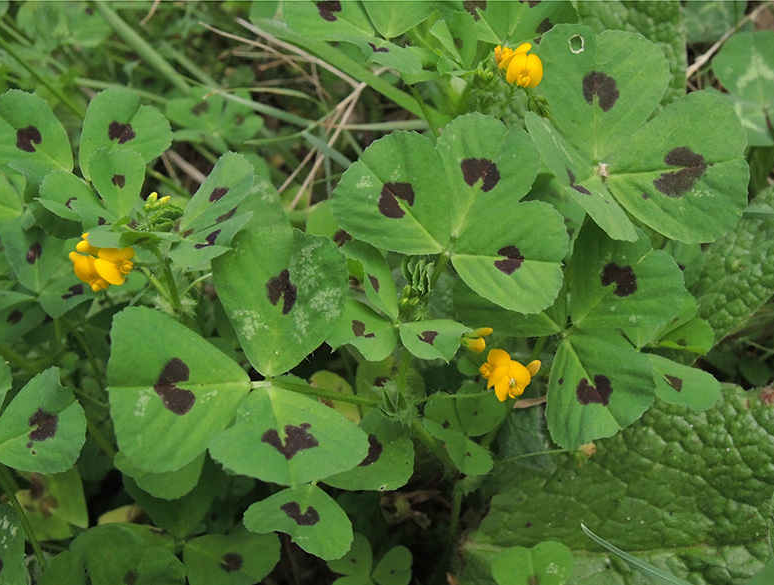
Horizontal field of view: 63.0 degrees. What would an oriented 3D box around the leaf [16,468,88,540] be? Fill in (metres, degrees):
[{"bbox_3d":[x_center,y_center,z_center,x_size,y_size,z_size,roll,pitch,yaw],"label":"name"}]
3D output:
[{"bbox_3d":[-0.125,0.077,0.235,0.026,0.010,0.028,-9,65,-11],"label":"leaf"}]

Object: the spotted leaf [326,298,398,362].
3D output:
[{"bbox_3d":[-0.006,0.008,0.139,0.016,0.004,0.015,-4,60,-2],"label":"spotted leaf"}]

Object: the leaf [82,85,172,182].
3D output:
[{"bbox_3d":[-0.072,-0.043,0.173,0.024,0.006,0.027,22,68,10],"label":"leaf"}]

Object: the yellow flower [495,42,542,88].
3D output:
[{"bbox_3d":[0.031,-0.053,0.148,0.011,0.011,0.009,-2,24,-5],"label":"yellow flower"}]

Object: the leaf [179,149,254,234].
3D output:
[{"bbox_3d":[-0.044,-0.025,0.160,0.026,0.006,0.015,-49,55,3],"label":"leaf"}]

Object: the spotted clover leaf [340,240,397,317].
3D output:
[{"bbox_3d":[-0.004,-0.003,0.141,0.012,0.006,0.020,-25,75,-40],"label":"spotted clover leaf"}]

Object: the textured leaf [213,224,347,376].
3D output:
[{"bbox_3d":[-0.023,0.002,0.136,0.028,0.007,0.034,7,66,0],"label":"textured leaf"}]

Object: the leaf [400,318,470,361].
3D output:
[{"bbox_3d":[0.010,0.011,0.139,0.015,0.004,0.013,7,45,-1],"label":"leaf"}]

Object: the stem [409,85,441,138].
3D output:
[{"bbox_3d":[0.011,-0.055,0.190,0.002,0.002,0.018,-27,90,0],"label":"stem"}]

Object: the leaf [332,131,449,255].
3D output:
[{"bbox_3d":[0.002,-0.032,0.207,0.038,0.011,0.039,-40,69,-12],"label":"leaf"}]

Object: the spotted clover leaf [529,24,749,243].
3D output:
[{"bbox_3d":[0.059,-0.037,0.147,0.051,0.014,0.053,0,67,0],"label":"spotted clover leaf"}]

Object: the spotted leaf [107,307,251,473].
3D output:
[{"bbox_3d":[-0.043,0.020,0.132,0.031,0.006,0.035,1,69,-9],"label":"spotted leaf"}]

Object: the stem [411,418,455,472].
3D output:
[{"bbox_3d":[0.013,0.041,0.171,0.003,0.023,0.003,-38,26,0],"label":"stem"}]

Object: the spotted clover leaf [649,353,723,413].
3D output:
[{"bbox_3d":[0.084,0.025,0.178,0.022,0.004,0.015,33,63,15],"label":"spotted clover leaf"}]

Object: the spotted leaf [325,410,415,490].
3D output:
[{"bbox_3d":[-0.005,0.037,0.146,0.022,0.005,0.019,10,67,4],"label":"spotted leaf"}]

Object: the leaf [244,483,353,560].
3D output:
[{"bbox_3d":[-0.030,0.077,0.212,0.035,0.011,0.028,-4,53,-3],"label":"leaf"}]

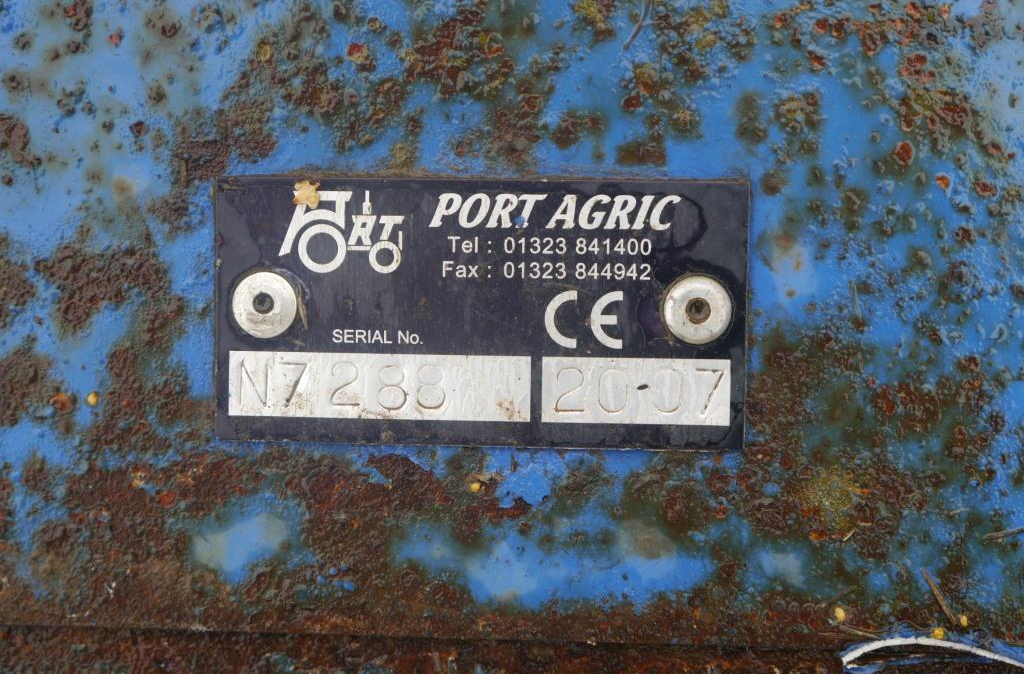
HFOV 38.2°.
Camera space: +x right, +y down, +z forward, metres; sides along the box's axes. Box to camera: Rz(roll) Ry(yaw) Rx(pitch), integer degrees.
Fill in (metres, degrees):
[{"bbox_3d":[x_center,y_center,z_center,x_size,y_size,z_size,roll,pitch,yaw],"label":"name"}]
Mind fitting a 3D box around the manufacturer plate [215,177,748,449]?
[{"bbox_3d":[-0.005,-0.003,0.210,0.075,0.002,0.038,1,92,4],"label":"manufacturer plate"}]

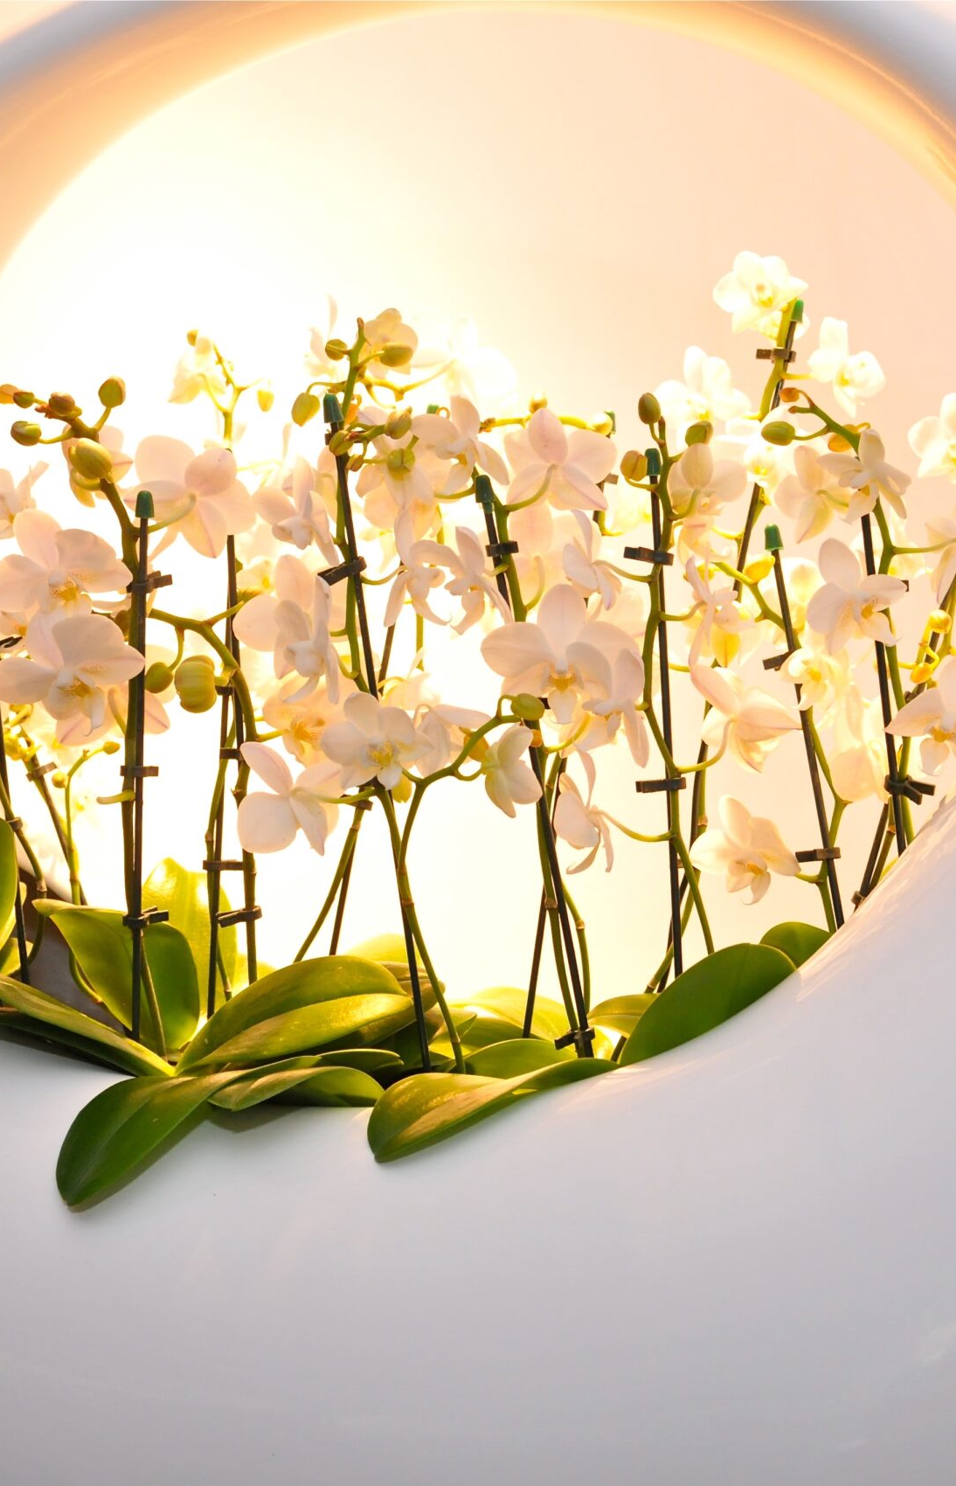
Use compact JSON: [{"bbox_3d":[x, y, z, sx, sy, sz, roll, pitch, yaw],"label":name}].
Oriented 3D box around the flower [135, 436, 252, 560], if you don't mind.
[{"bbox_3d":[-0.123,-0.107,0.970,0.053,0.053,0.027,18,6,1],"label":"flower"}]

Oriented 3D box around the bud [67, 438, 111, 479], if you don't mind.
[{"bbox_3d":[-0.184,-0.135,1.060,0.018,0.021,0.018,-36,12,-8],"label":"bud"}]

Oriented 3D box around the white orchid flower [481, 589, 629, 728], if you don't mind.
[{"bbox_3d":[0.032,-0.037,0.950,0.064,0.059,0.028,1,7,-2],"label":"white orchid flower"}]

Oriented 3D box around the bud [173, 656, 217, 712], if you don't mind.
[{"bbox_3d":[-0.141,-0.029,1.120,0.023,0.029,0.025,1,6,45],"label":"bud"}]

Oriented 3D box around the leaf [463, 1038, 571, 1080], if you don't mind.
[{"bbox_3d":[0.019,0.162,1.140,0.050,0.025,0.085,0,6,39],"label":"leaf"}]

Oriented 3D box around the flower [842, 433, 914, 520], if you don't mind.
[{"bbox_3d":[0.177,-0.119,1.000,0.023,0.041,0.042,-9,6,-36],"label":"flower"}]

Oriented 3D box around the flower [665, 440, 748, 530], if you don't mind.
[{"bbox_3d":[0.105,-0.119,1.030,0.042,0.042,0.026,0,0,24],"label":"flower"}]

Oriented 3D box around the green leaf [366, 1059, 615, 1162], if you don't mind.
[{"bbox_3d":[0.007,0.162,0.990,0.118,0.028,0.042,-20,35,-19],"label":"green leaf"}]

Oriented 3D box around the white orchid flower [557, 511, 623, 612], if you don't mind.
[{"bbox_3d":[0.057,-0.092,1.140,0.047,0.051,0.025,-5,1,-43],"label":"white orchid flower"}]

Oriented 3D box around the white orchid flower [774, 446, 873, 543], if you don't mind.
[{"bbox_3d":[0.158,-0.114,1.030,0.045,0.045,0.023,-1,0,-18],"label":"white orchid flower"}]

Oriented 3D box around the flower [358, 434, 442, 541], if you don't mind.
[{"bbox_3d":[-0.041,-0.136,1.190,0.052,0.058,0.028,-1,-9,9],"label":"flower"}]

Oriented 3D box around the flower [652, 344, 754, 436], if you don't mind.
[{"bbox_3d":[0.129,-0.200,1.280,0.057,0.053,0.026,-2,7,-9],"label":"flower"}]

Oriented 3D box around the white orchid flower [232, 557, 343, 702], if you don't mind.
[{"bbox_3d":[-0.082,-0.049,0.970,0.029,0.061,0.052,-7,5,-34],"label":"white orchid flower"}]

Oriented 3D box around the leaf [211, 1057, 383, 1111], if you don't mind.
[{"bbox_3d":[-0.076,0.143,0.940,0.078,0.022,0.040,8,2,27],"label":"leaf"}]

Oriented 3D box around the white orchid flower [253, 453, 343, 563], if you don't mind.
[{"bbox_3d":[-0.079,-0.103,0.975,0.023,0.047,0.042,-9,7,-42],"label":"white orchid flower"}]

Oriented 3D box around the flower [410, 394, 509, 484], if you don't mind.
[{"bbox_3d":[-0.008,-0.133,0.980,0.026,0.040,0.043,-15,10,-38],"label":"flower"}]

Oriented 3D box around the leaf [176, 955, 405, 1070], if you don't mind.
[{"bbox_3d":[-0.079,0.114,0.940,0.096,0.042,0.060,-1,2,-9],"label":"leaf"}]

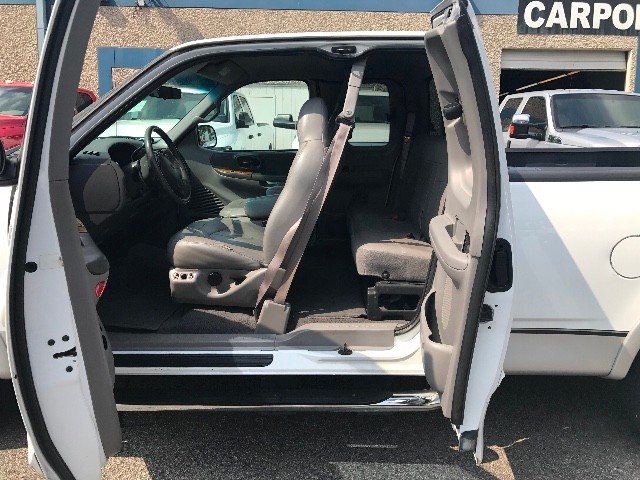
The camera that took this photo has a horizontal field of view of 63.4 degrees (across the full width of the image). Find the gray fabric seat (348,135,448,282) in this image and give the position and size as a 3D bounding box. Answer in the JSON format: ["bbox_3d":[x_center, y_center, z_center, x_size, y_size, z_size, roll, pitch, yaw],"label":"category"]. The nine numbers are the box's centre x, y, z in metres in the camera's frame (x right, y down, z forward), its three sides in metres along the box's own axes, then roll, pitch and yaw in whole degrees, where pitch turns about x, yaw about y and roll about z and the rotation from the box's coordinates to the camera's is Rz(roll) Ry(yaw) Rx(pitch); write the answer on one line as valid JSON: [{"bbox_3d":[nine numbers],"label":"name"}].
[{"bbox_3d":[0.425,-0.262,2.868,0.550,0.620,1.380,0,12,1],"label":"gray fabric seat"}]

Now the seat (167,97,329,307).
[{"bbox_3d":[-0.310,-0.206,2.441,0.700,0.900,0.550,0,12,1],"label":"seat"}]

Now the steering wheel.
[{"bbox_3d":[-0.726,-0.346,2.438,0.110,0.386,0.386,-23,11,5],"label":"steering wheel"}]

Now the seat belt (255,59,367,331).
[{"bbox_3d":[-0.050,-0.172,2.182,0.470,1.130,0.180,0,12,1],"label":"seat belt"}]

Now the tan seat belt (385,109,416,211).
[{"bbox_3d":[0.540,-0.538,3.443,0.180,0.650,0.120,0,12,1],"label":"tan seat belt"}]

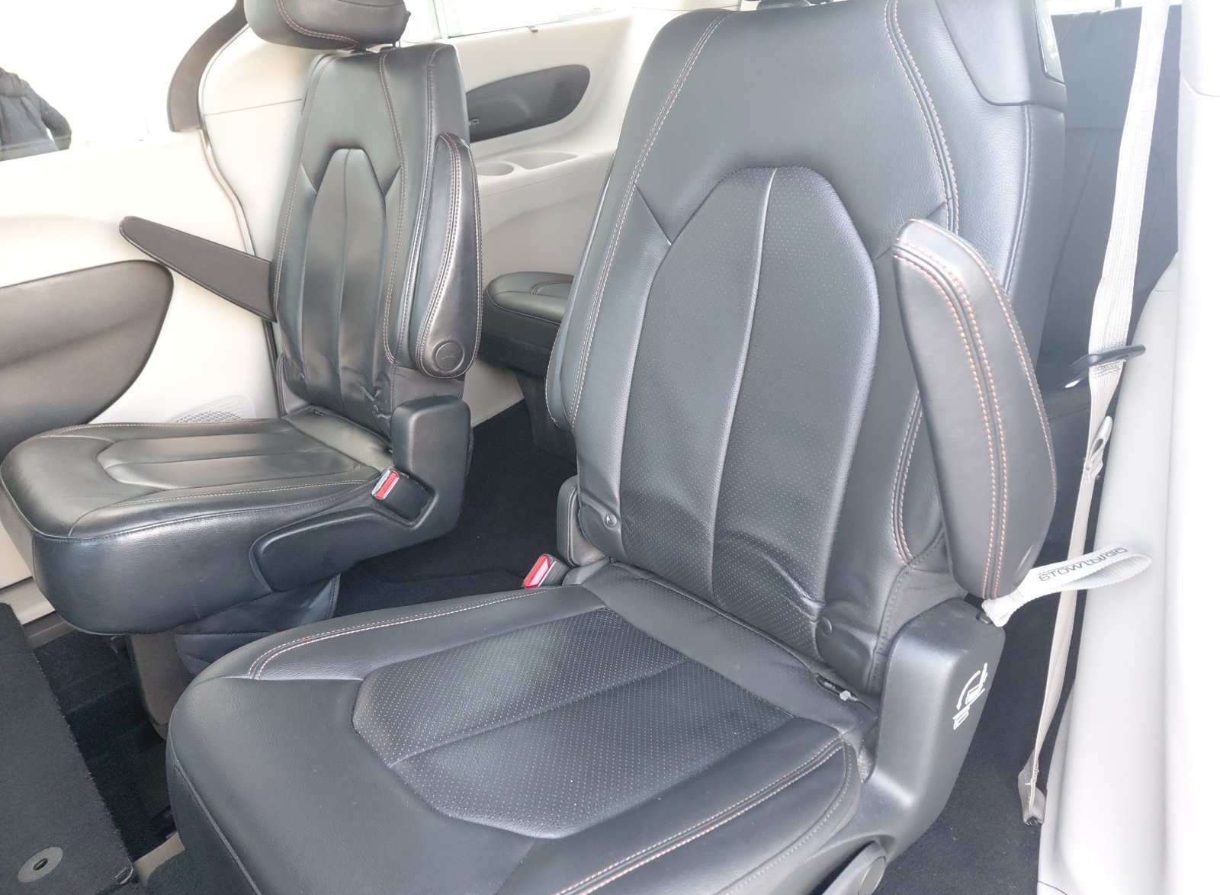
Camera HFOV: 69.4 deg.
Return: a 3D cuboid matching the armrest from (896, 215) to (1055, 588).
[{"bbox_3d":[0.262,-0.021,0.623,0.060,0.335,0.108,21,57,44],"label":"armrest"}]

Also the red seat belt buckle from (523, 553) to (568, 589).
[{"bbox_3d":[-0.065,0.158,1.033,0.024,0.060,0.042,21,72,44],"label":"red seat belt buckle"}]

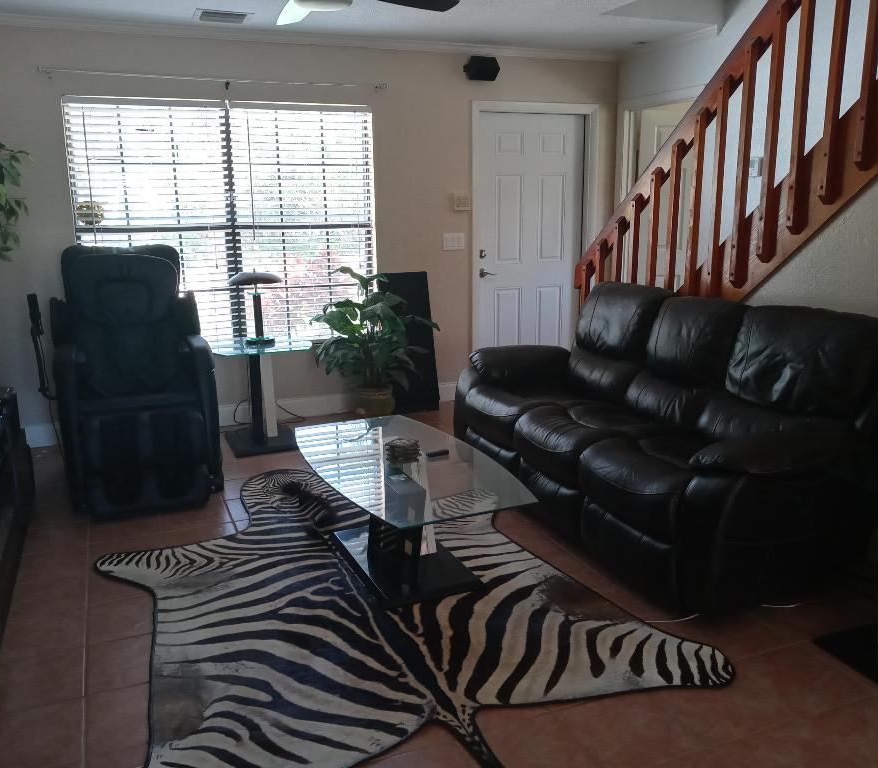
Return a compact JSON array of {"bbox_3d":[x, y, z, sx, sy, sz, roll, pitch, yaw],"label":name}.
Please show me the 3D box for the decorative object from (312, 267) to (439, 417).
[{"bbox_3d":[-0.400,-0.254,5.369,0.820,1.030,0.680,-6,13,-21],"label":"decorative object"}]

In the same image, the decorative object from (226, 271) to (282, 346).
[{"bbox_3d":[-1.065,-0.443,4.823,0.305,0.450,0.300,-6,13,-21],"label":"decorative object"}]

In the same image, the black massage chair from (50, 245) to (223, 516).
[{"bbox_3d":[-1.545,-0.080,4.237,0.740,1.210,1.080,-6,13,-21],"label":"black massage chair"}]

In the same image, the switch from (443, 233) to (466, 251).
[{"bbox_3d":[0.112,-0.990,5.781,0.160,0.118,0.015,-6,13,-21],"label":"switch"}]

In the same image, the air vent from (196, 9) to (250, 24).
[{"bbox_3d":[-1.226,-2.083,4.692,0.320,0.025,0.280,-6,13,-21],"label":"air vent"}]

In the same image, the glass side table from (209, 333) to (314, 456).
[{"bbox_3d":[-1.060,0.073,4.921,0.620,0.600,0.500,-6,13,-21],"label":"glass side table"}]

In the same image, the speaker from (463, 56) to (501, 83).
[{"bbox_3d":[0.294,-2.076,5.444,0.200,0.150,0.160,-6,13,-21],"label":"speaker"}]

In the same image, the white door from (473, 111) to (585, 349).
[{"bbox_3d":[0.678,-0.940,6.103,0.900,2.030,0.060,-6,13,-21],"label":"white door"}]

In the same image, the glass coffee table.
[{"bbox_3d":[-0.153,0.504,3.221,0.660,0.440,1.300,-6,13,-21],"label":"glass coffee table"}]

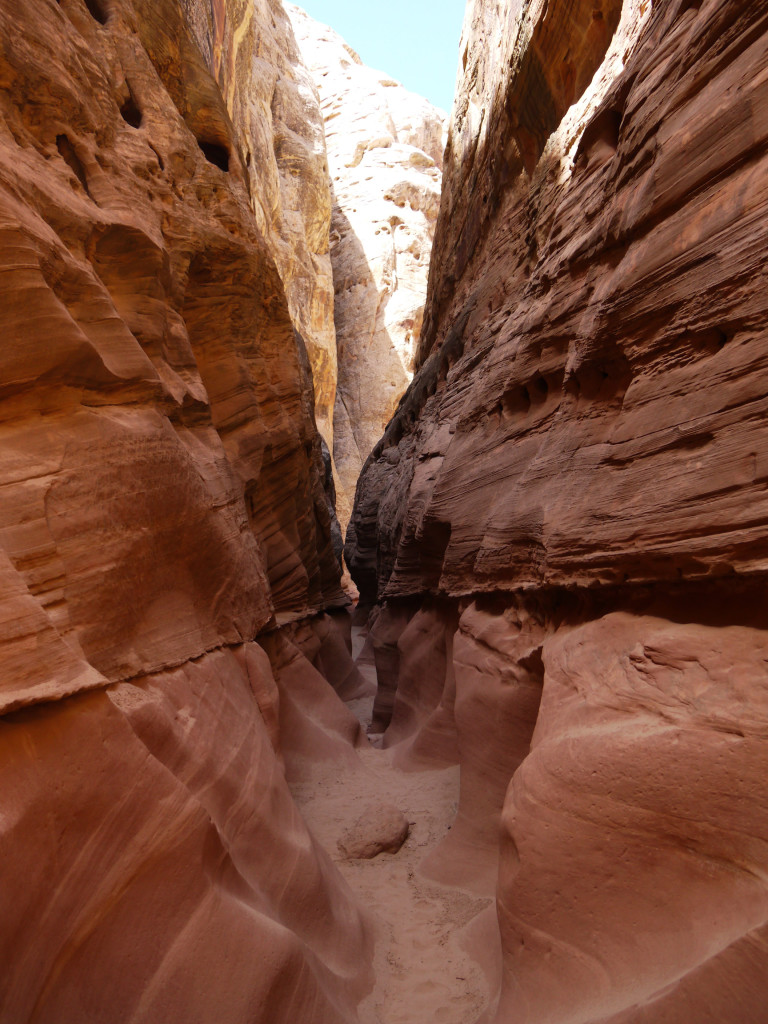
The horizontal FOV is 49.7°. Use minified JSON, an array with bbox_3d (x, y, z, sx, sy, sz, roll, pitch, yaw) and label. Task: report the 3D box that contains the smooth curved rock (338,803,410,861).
[{"bbox_3d":[-0.058,1.760,4.600,0.375,0.175,0.345,1,-4,-20],"label":"smooth curved rock"}]

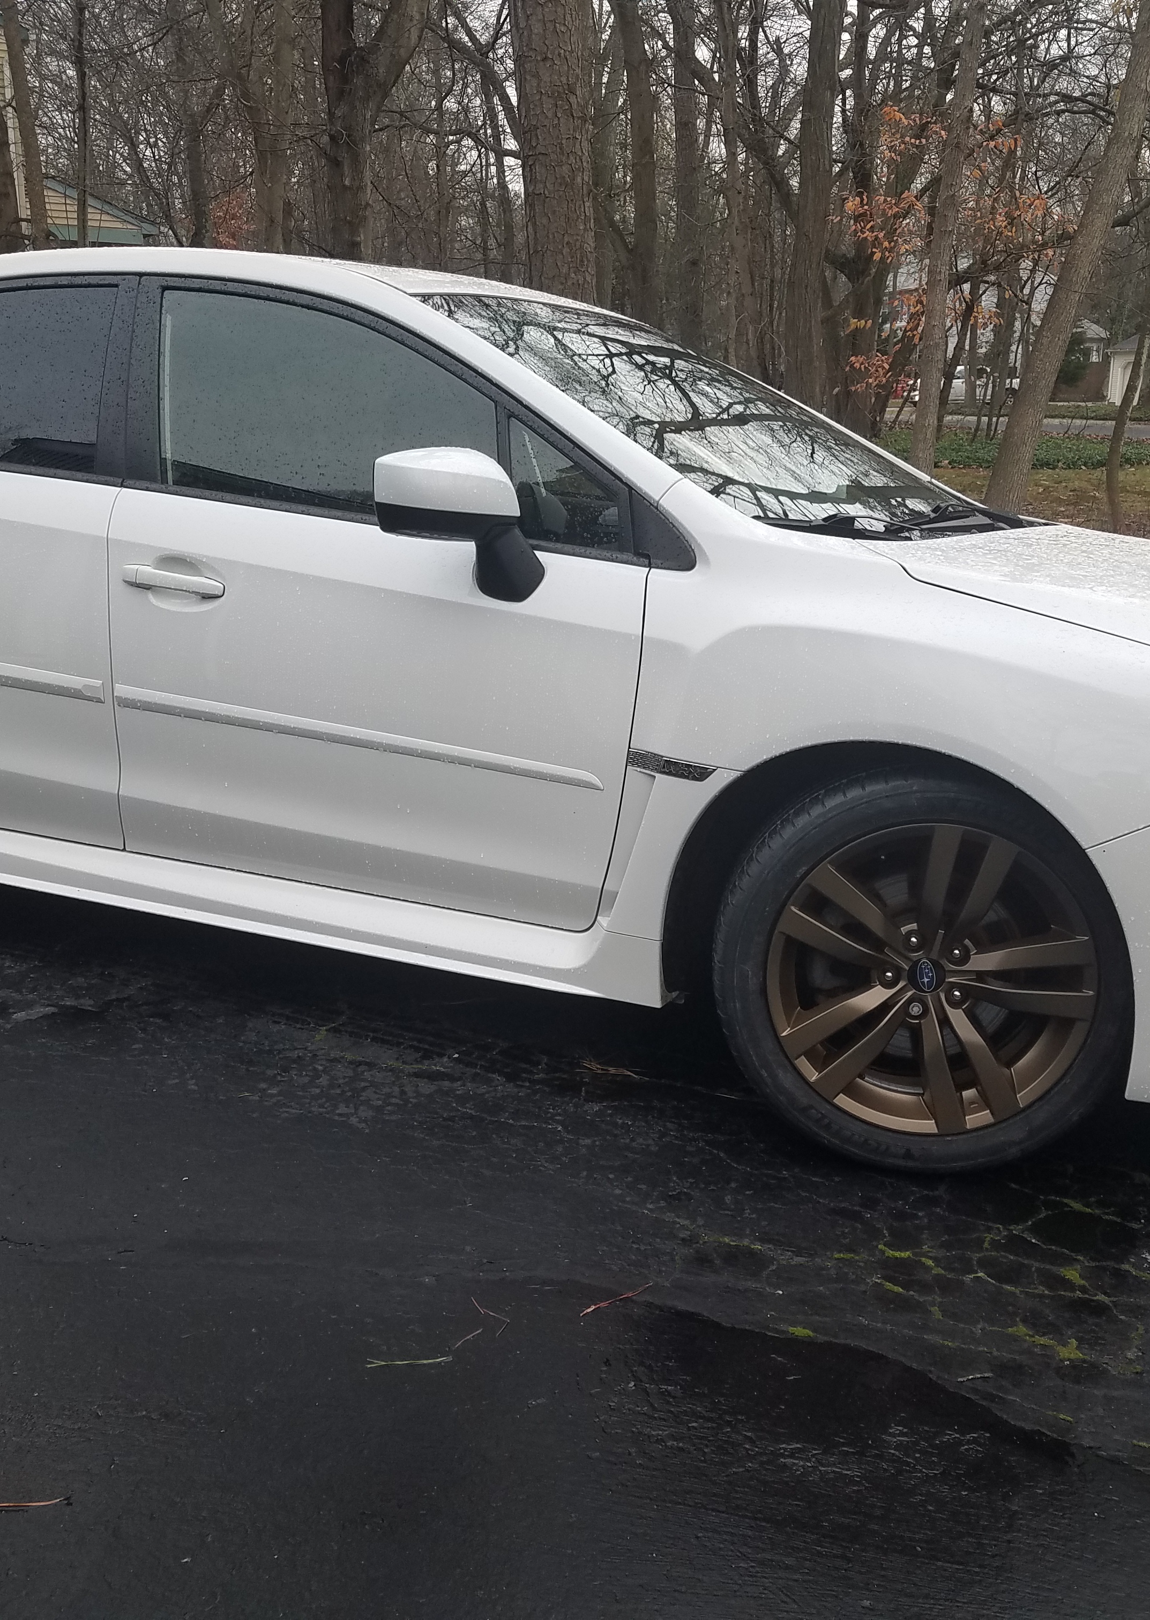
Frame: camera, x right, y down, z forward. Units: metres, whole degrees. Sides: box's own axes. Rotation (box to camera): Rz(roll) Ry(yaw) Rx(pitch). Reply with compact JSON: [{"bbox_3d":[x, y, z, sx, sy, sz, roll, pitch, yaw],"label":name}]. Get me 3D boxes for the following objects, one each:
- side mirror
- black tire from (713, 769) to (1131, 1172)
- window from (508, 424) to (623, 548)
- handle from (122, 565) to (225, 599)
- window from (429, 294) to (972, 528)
[{"bbox_3d":[-0.180,-0.455,2.602,0.220,0.250,0.190,9,14,25],"label":"side mirror"},{"bbox_3d":[0.566,0.229,2.566,0.650,0.650,0.245,6,13,14],"label":"black tire"},{"bbox_3d":[-0.014,-0.550,2.721,0.260,0.210,0.035,7,-7,20],"label":"window"},{"bbox_3d":[-0.736,-0.415,2.953,0.240,0.048,0.050,9,14,25],"label":"handle"},{"bbox_3d":[0.349,-0.794,3.337,0.930,0.100,1.380,37,24,16],"label":"window"}]

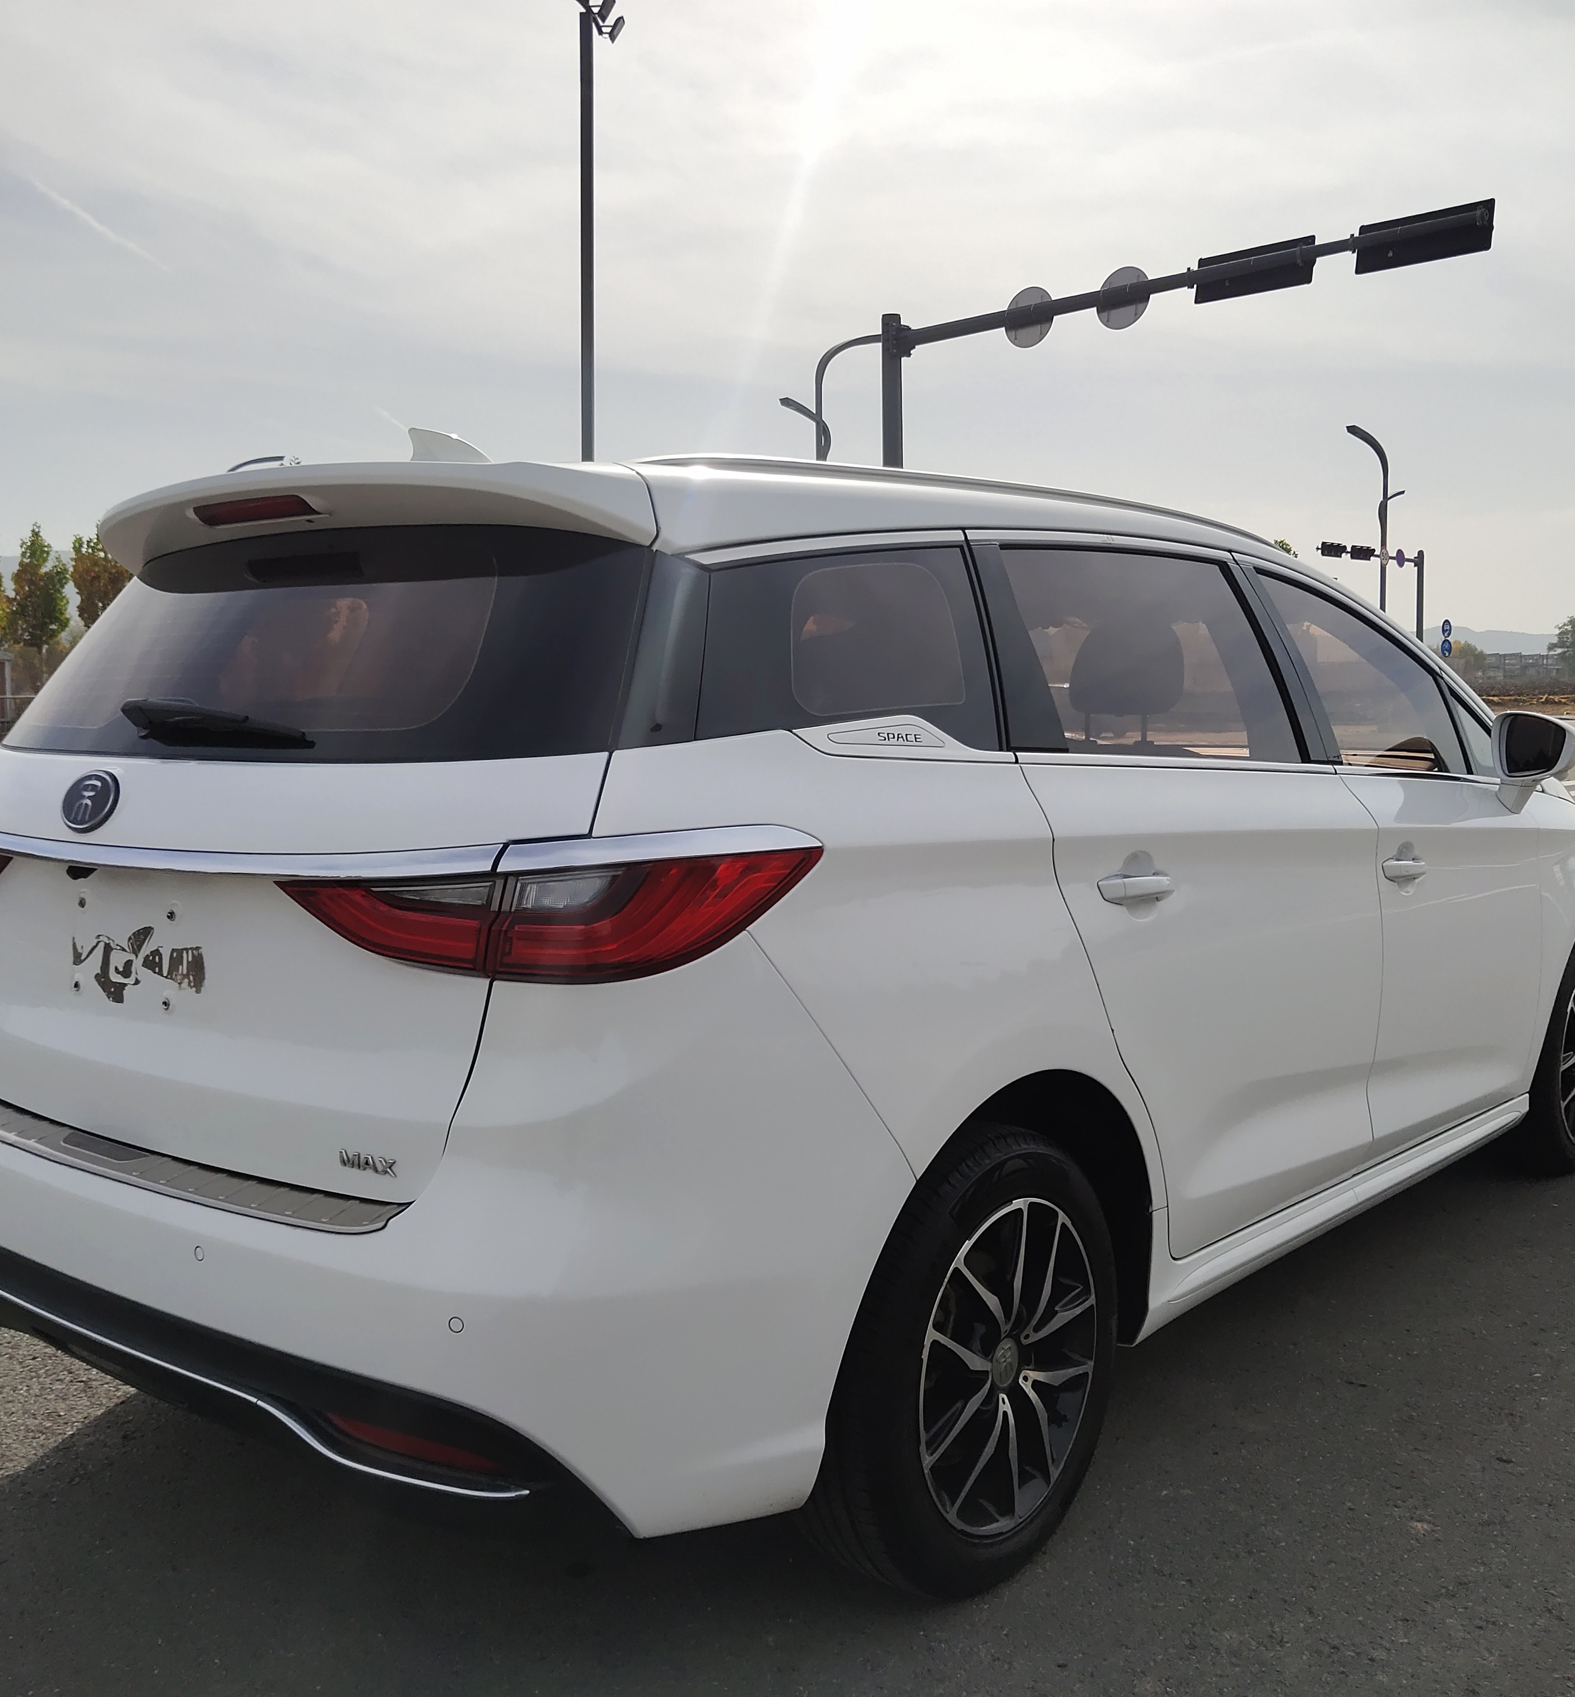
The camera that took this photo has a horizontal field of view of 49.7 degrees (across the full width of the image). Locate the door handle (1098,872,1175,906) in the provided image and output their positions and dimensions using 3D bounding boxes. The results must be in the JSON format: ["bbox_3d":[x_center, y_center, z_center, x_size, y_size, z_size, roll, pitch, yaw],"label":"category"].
[{"bbox_3d":[0.534,0.059,2.582,0.050,0.045,0.222,2,5,40],"label":"door handle"}]

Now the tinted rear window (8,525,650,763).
[{"bbox_3d":[-0.758,-0.276,2.394,1.420,0.335,0.360,3,6,40],"label":"tinted rear window"}]

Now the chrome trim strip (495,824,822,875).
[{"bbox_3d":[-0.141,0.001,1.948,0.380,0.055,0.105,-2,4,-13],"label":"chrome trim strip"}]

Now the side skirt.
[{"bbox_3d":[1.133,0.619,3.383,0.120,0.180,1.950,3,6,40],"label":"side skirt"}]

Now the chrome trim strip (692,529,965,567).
[{"bbox_3d":[0.064,-0.415,2.335,0.060,0.098,0.610,3,6,40],"label":"chrome trim strip"}]

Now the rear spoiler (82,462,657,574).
[{"bbox_3d":[-0.693,-0.455,2.461,1.260,0.160,0.330,3,6,40],"label":"rear spoiler"}]

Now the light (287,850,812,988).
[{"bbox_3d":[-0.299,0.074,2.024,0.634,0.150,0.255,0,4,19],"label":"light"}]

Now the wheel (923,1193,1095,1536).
[{"bbox_3d":[0.266,0.732,2.461,0.180,0.470,0.470,2,5,40],"label":"wheel"}]

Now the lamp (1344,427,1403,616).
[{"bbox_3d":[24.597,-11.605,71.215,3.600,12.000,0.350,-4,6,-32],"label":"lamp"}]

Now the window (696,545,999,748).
[{"bbox_3d":[0.086,-0.281,2.230,0.120,0.315,0.720,3,6,40],"label":"window"}]

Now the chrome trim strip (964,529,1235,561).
[{"bbox_3d":[0.564,-0.511,2.875,0.040,0.055,0.890,3,6,40],"label":"chrome trim strip"}]

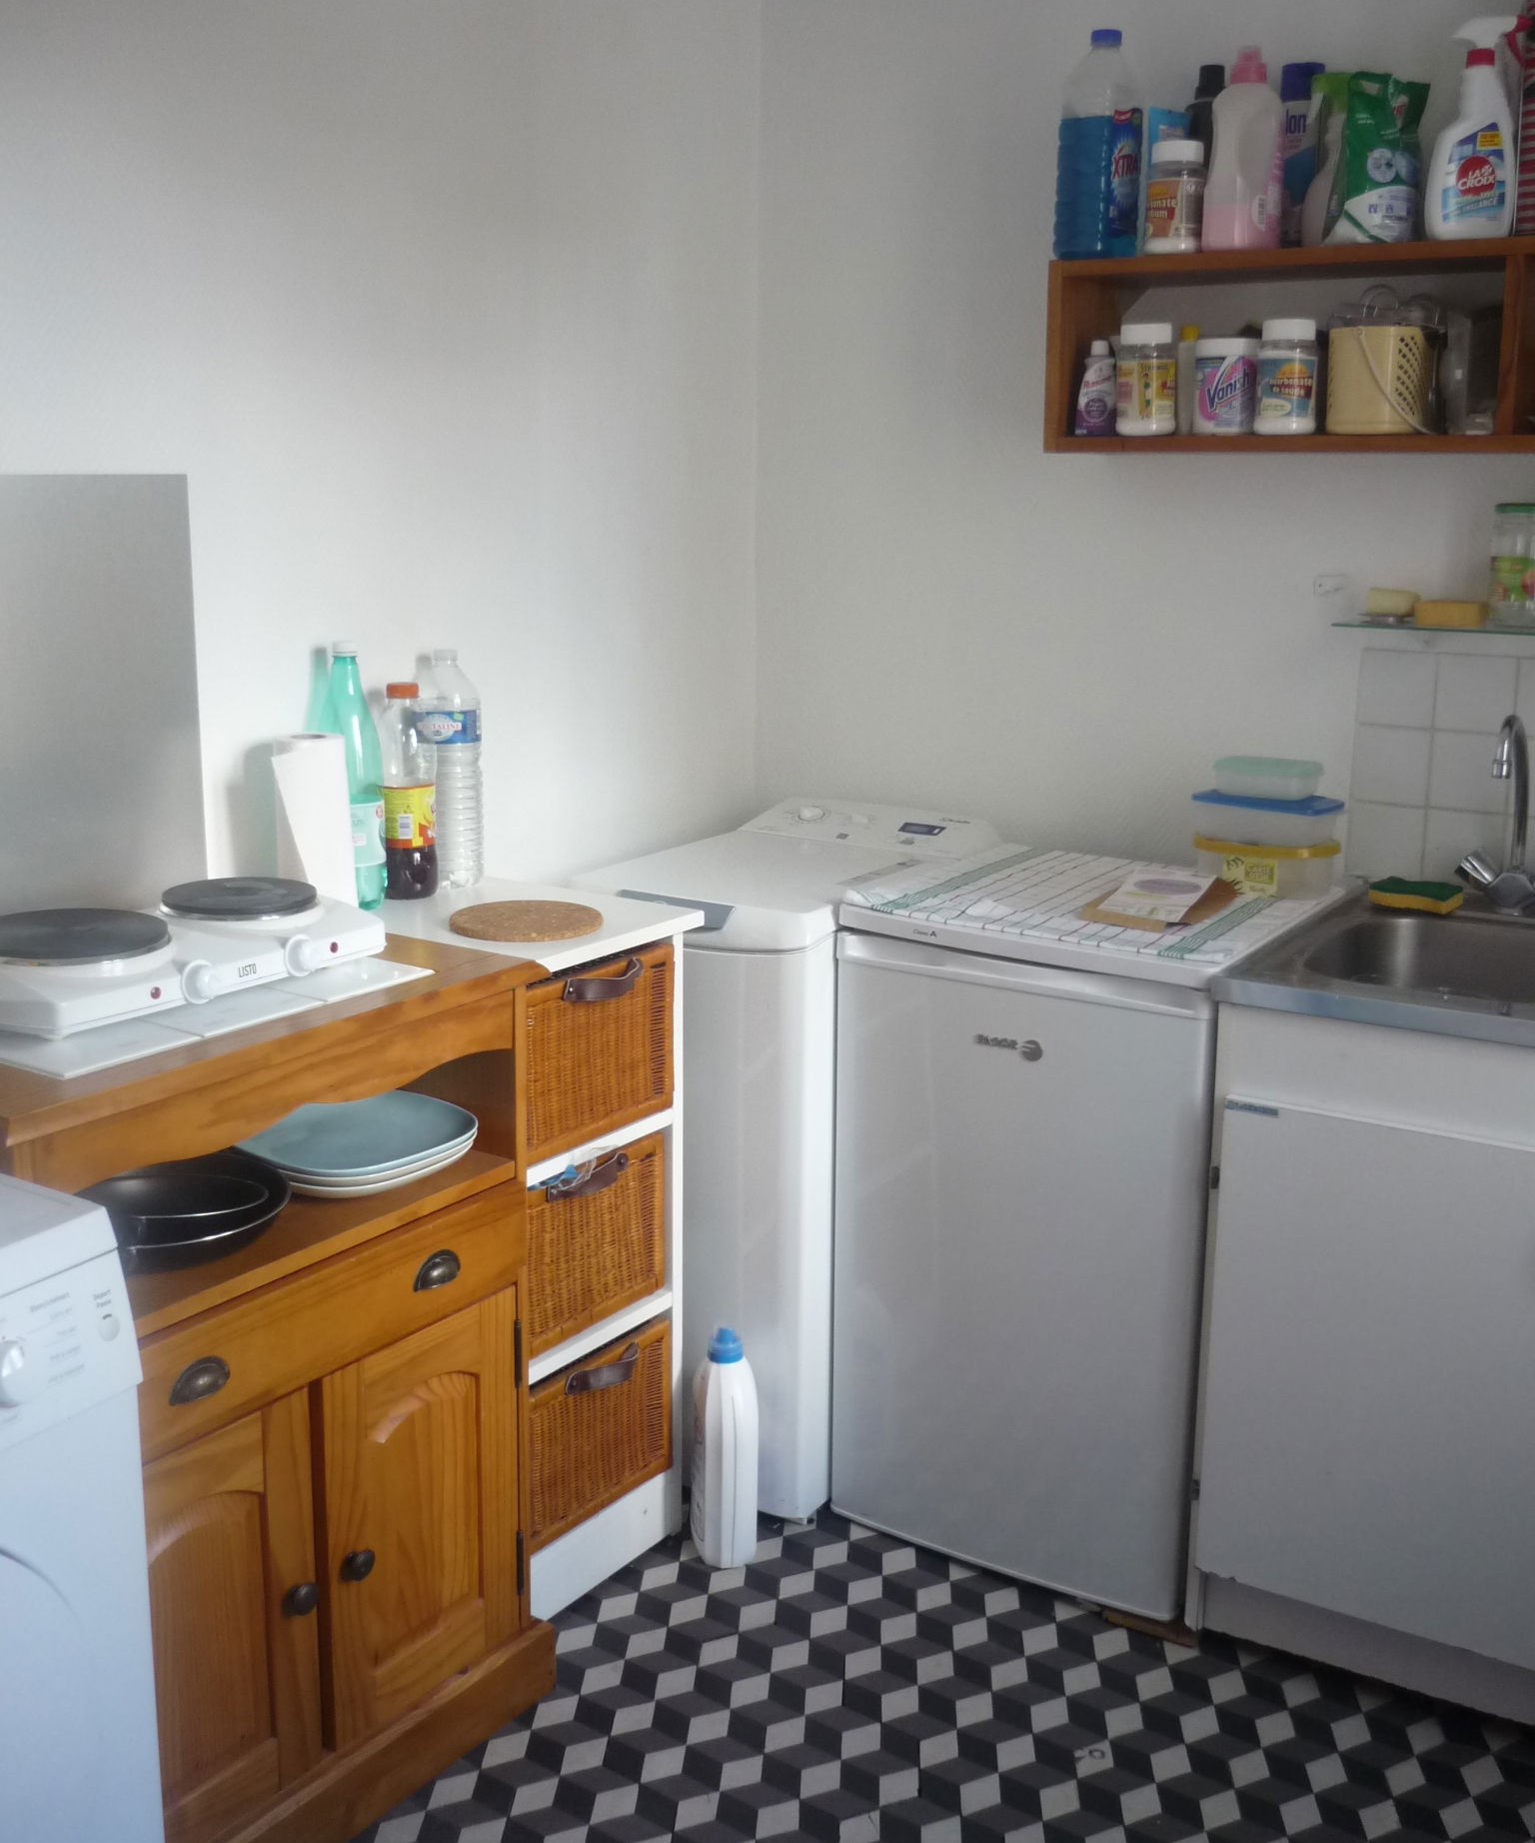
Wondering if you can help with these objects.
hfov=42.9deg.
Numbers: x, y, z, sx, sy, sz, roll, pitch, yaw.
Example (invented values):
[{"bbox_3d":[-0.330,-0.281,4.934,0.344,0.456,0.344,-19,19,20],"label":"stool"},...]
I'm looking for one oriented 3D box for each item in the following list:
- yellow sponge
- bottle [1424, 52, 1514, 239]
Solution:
[{"bbox_3d":[0.850,-0.035,2.545,0.104,0.026,0.068,11,17,39],"label":"yellow sponge"},{"bbox_3d":[0.897,-0.983,2.474,0.103,0.239,0.060,6,14,23],"label":"bottle"}]

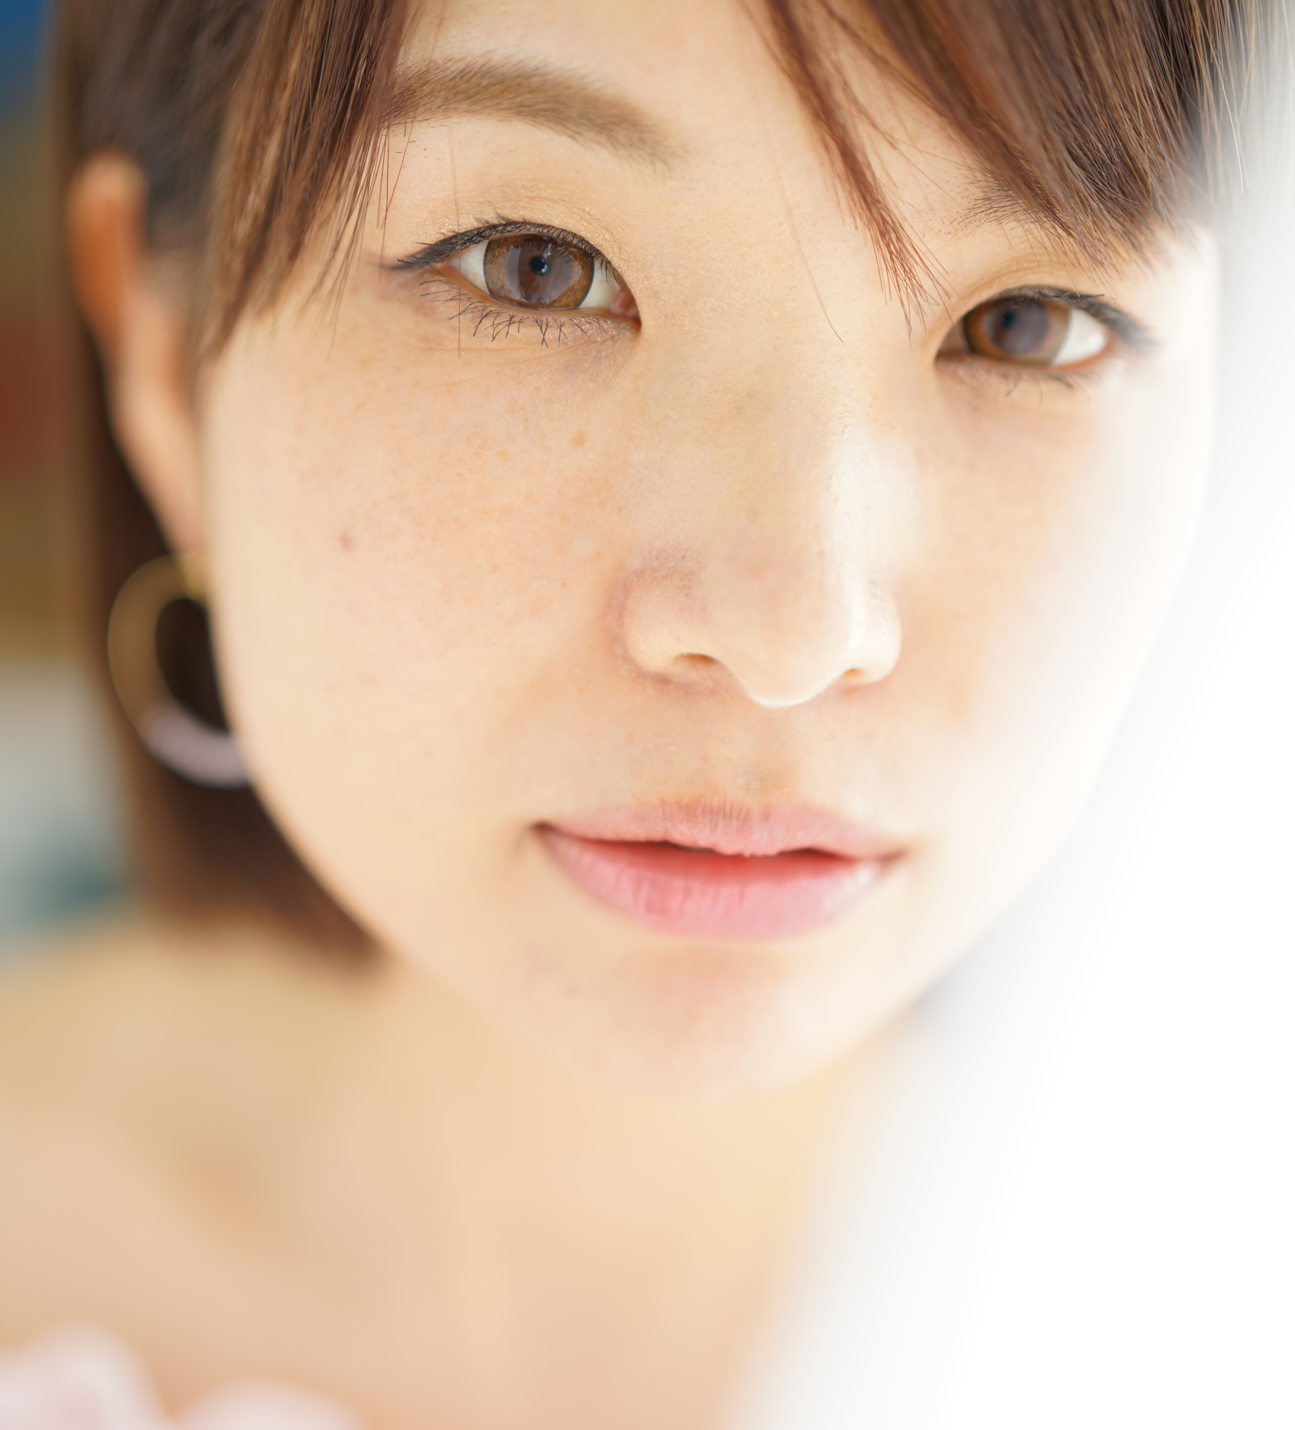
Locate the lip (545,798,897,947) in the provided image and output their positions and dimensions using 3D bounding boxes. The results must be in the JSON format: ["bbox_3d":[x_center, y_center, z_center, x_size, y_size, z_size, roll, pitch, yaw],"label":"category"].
[{"bbox_3d":[0.009,0.020,0.341,0.046,0.018,0.017,5,7,-6],"label":"lip"}]

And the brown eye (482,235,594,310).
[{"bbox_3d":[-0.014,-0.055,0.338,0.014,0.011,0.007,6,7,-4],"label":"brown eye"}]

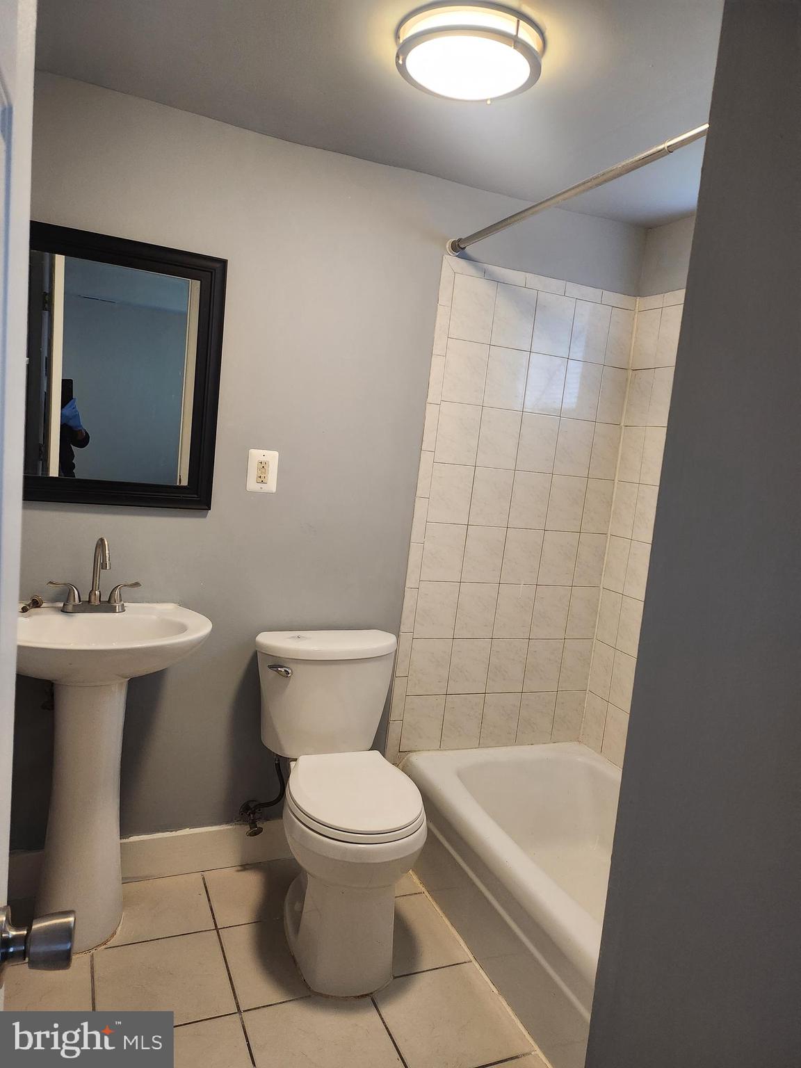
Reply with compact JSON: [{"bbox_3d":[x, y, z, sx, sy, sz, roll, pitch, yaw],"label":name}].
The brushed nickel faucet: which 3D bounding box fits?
[{"bbox_3d":[-0.801,0.111,1.951,0.230,0.200,0.135,3,8,-24],"label":"brushed nickel faucet"}]

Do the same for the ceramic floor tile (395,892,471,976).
[{"bbox_3d":[-0.010,1.153,2.121,0.317,0.010,0.314,3,8,-24],"label":"ceramic floor tile"}]

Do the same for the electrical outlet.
[{"bbox_3d":[-0.403,-0.184,2.177,0.084,0.121,0.008,3,8,-24],"label":"electrical outlet"}]

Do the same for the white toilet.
[{"bbox_3d":[-0.162,0.735,2.099,0.435,0.785,0.630,3,8,-24],"label":"white toilet"}]

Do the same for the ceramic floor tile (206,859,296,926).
[{"bbox_3d":[-0.418,1.090,2.254,0.323,0.010,0.272,3,8,-24],"label":"ceramic floor tile"}]

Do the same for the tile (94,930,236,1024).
[{"bbox_3d":[-0.595,1.122,1.857,0.323,0.010,0.314,3,8,-24],"label":"tile"}]

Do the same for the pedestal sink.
[{"bbox_3d":[-0.810,0.647,1.913,0.565,0.865,0.430,3,8,-24],"label":"pedestal sink"}]

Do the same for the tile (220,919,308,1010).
[{"bbox_3d":[-0.301,1.138,1.989,0.323,0.010,0.314,3,8,-24],"label":"tile"}]

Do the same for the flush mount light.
[{"bbox_3d":[0.136,-0.945,1.488,0.302,0.075,0.302,6,7,-1],"label":"flush mount light"}]

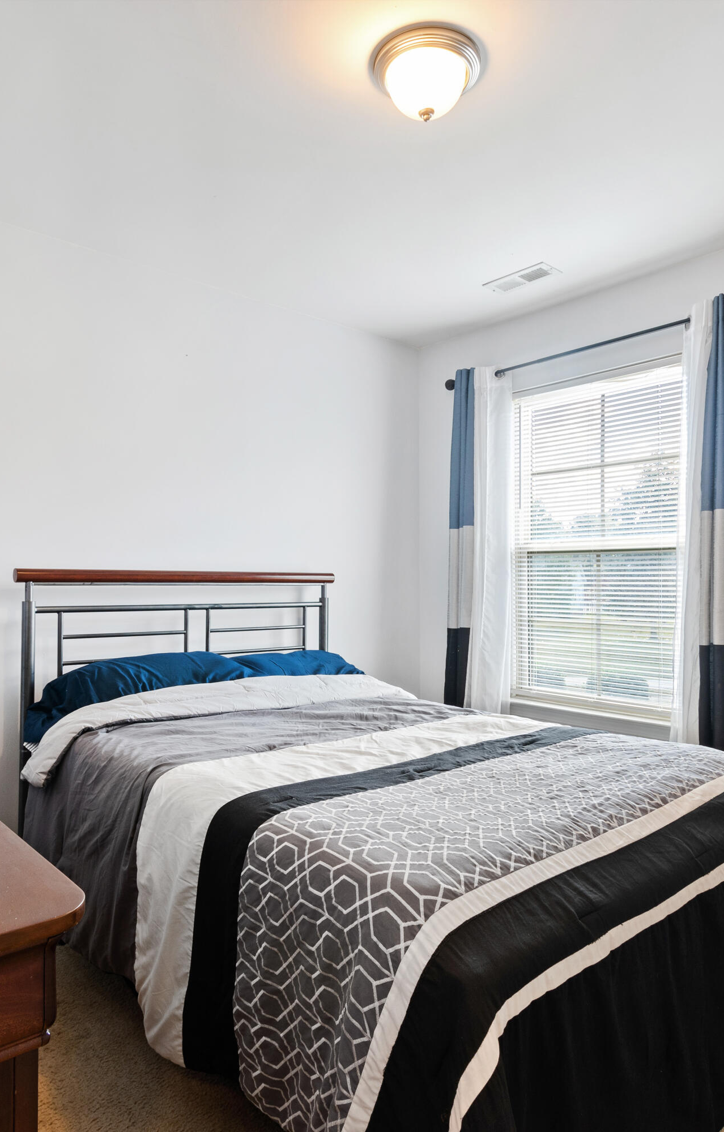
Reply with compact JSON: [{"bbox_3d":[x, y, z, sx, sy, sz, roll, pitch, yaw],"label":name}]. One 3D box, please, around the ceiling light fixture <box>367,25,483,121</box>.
[{"bbox_3d":[0.154,-1.130,1.682,0.264,0.150,0.264,-1,-1,0],"label":"ceiling light fixture"}]

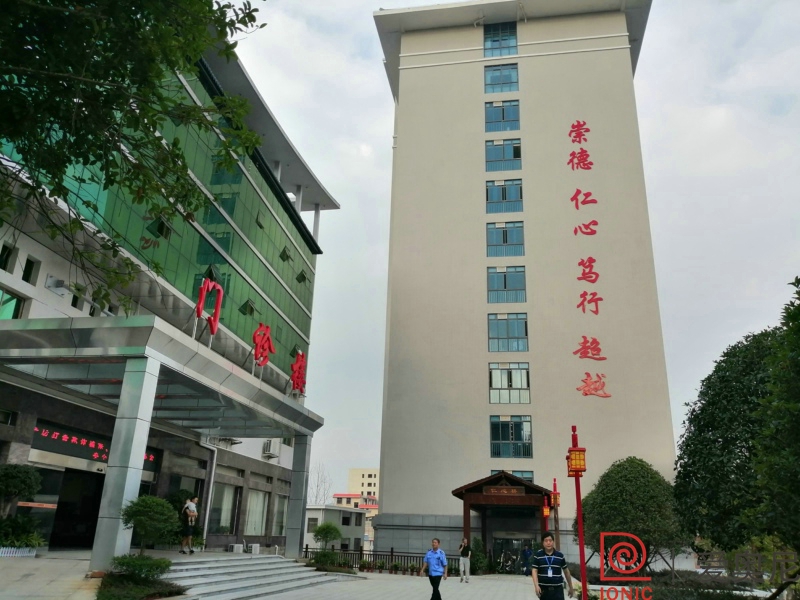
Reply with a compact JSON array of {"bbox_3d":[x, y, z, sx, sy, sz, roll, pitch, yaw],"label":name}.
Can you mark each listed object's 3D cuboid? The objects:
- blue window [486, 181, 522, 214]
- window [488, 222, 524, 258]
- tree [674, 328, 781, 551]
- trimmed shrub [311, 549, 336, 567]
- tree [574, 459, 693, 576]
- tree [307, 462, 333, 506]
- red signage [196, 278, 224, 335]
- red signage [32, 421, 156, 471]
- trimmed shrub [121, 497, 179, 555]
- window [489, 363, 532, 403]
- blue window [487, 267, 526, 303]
[{"bbox_3d":[8.404,-8.347,48.328,2.854,3.014,0.200,-1,-21,9],"label":"blue window"},{"bbox_3d":[7.968,-4.529,45.129,2.690,2.750,0.150,-2,-21,9],"label":"window"},{"bbox_3d":[8.950,3.831,15.300,3.600,6.400,3.600,-1,-21,9],"label":"tree"},{"bbox_3d":[-2.582,8.793,20.482,0.902,0.563,0.902,2,-21,0],"label":"trimmed shrub"},{"bbox_3d":[9.466,8.838,24.500,4.400,4.700,4.400,-1,-21,9],"label":"tree"},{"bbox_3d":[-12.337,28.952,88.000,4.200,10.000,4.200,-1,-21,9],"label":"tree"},{"bbox_3d":[-4.117,0.123,13.039,0.150,1.040,0.970,-1,-21,9],"label":"red signage"},{"bbox_3d":[-8.118,4.166,16.726,0.120,0.686,5.776,-1,-21,9],"label":"red signage"},{"bbox_3d":[-3.828,3.452,9.229,0.924,0.837,0.924,10,-22,-20],"label":"trimmed shrub"},{"bbox_3d":[7.827,5.970,43.013,2.854,3.014,0.200,-1,-21,9],"label":"window"},{"bbox_3d":[8.101,-1.171,45.666,2.854,3.014,0.200,-1,-21,9],"label":"blue window"}]

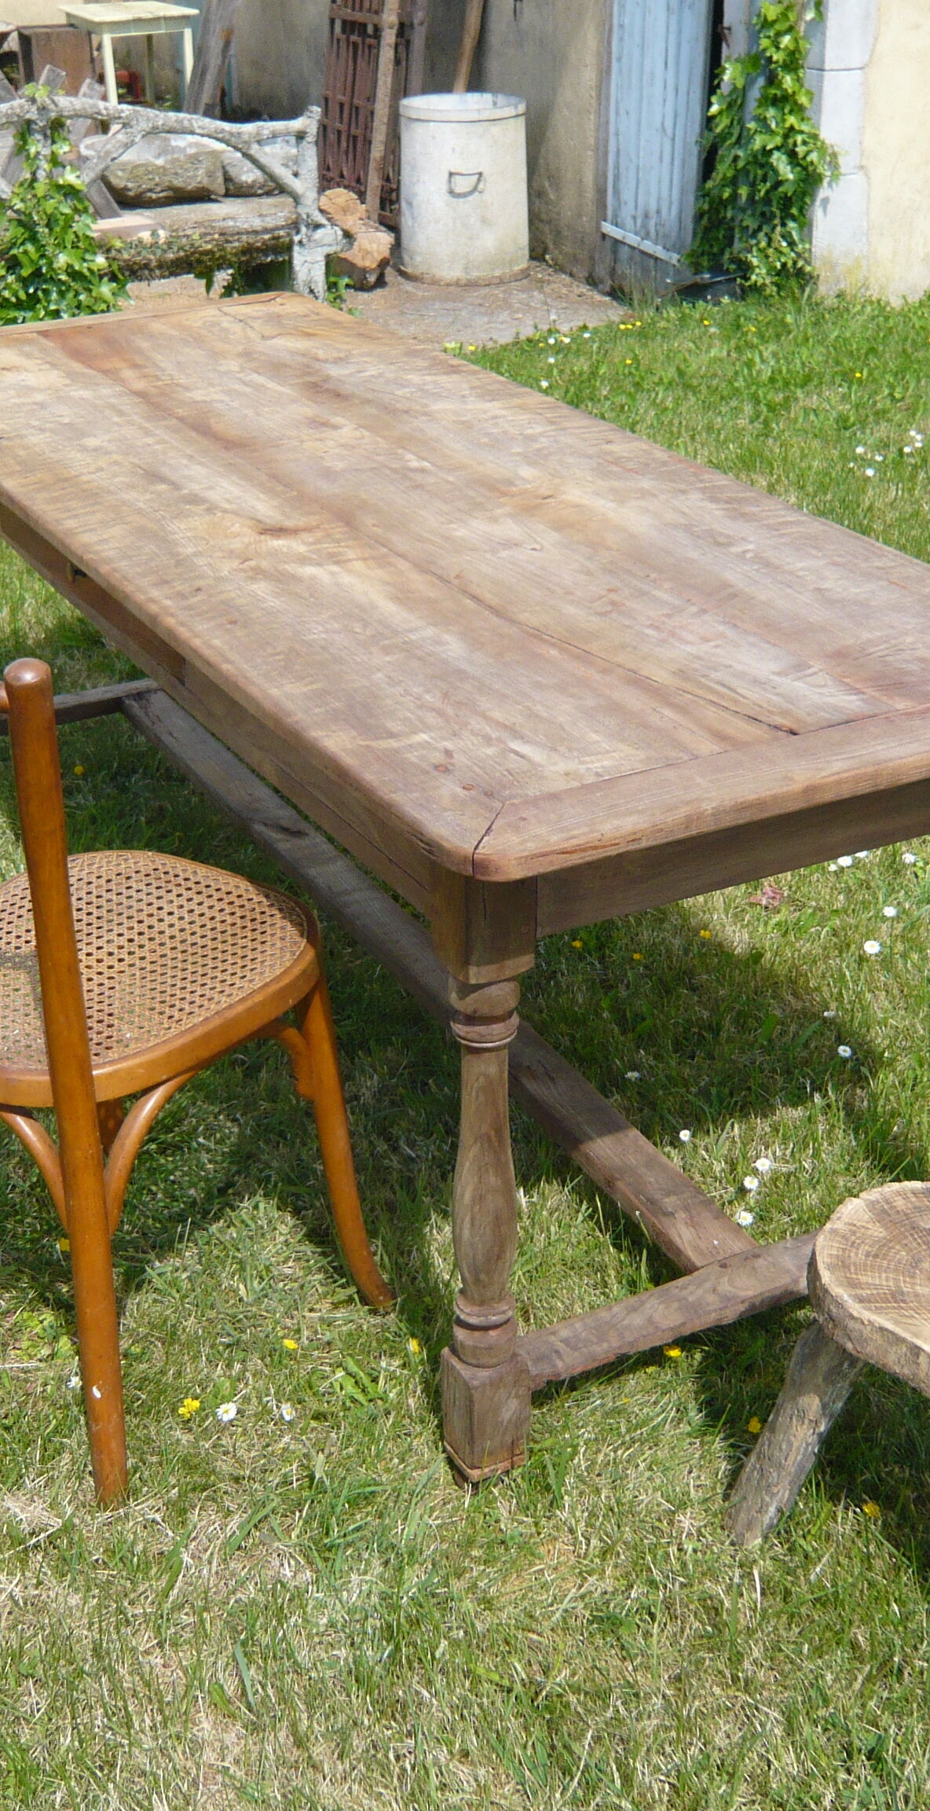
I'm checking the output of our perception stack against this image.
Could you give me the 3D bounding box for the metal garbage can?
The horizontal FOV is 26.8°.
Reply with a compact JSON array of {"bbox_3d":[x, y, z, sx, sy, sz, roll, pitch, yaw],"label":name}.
[{"bbox_3d":[-0.006,-2.826,7.681,0.510,0.630,0.510,0,28,0],"label":"metal garbage can"}]

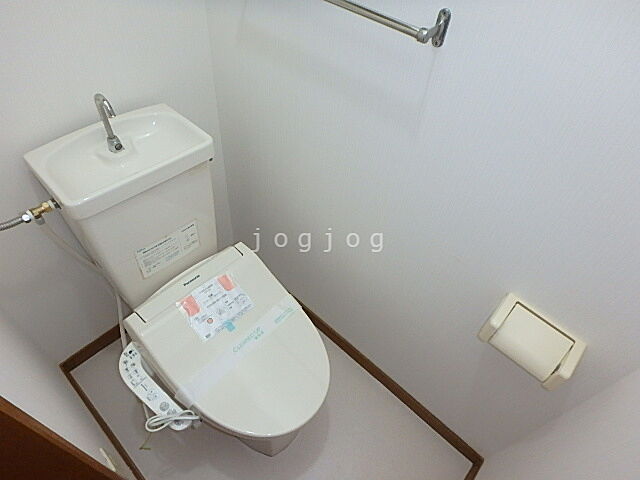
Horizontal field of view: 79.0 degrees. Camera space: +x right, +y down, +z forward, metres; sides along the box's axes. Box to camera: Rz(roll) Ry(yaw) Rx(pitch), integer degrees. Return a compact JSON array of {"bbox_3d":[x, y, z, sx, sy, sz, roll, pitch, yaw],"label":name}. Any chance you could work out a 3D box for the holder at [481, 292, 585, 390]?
[{"bbox_3d":[0.438,0.215,0.813,0.169,0.093,0.097,37,54,23],"label":"holder"}]

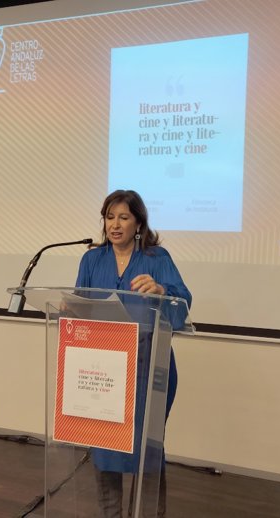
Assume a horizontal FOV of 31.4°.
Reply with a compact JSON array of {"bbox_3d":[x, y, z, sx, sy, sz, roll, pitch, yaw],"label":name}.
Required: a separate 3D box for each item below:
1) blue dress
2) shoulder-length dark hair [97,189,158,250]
[{"bbox_3d":[-0.026,0.415,2.090,0.460,0.950,0.360,2,1,23],"label":"blue dress"},{"bbox_3d":[-0.046,-0.153,2.080,0.220,0.260,0.230,2,1,26],"label":"shoulder-length dark hair"}]

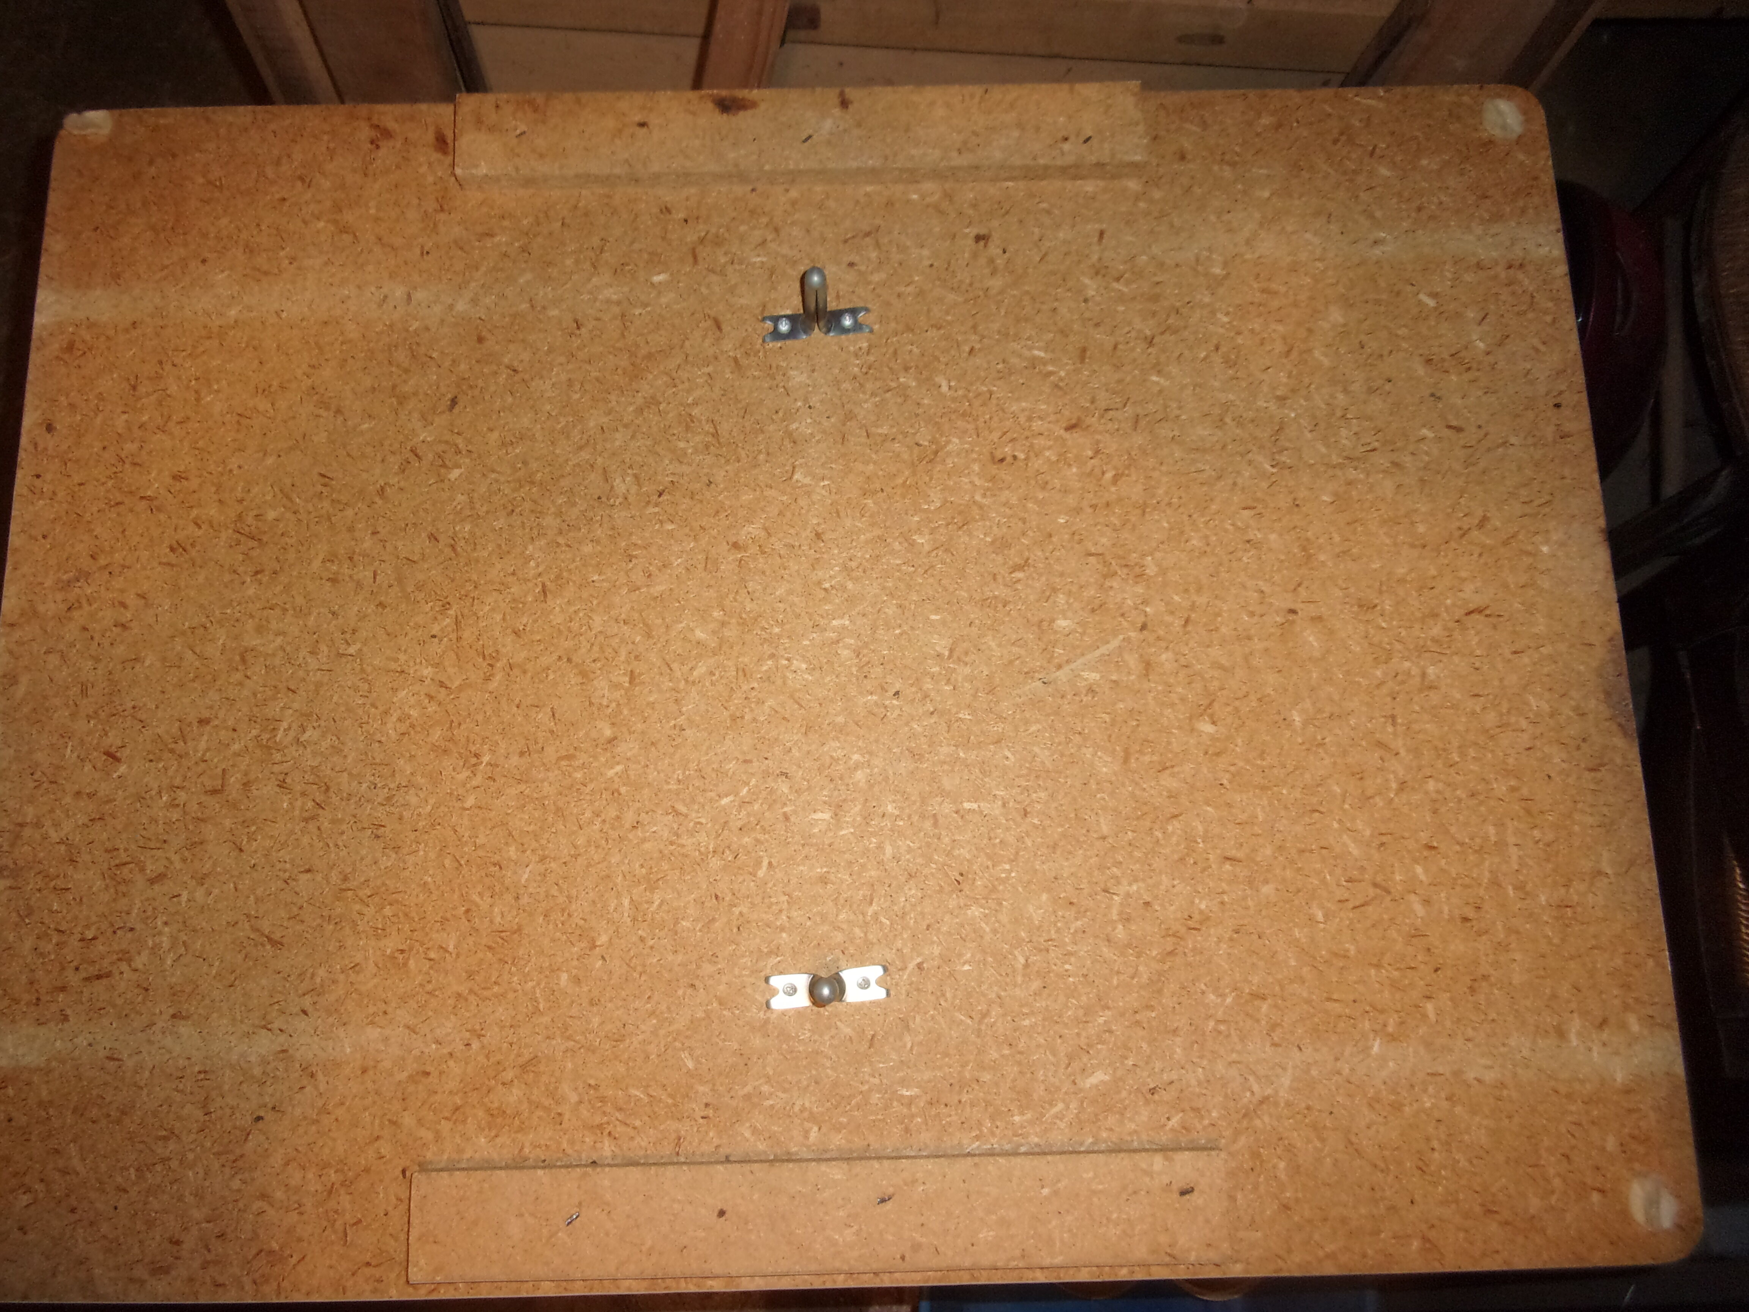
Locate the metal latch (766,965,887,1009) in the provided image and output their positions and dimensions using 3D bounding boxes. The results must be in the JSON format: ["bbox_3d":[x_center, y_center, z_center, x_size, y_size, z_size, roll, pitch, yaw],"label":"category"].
[{"bbox_3d":[-0.014,0.093,0.395,0.036,0.034,0.008,-5,77,-2],"label":"metal latch"}]

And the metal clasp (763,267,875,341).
[{"bbox_3d":[-0.018,-0.111,0.442,0.036,0.034,0.008,-5,77,-2],"label":"metal clasp"}]

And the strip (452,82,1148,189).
[{"bbox_3d":[-0.024,-0.173,0.469,0.227,0.008,0.029,-1,77,-1],"label":"strip"}]

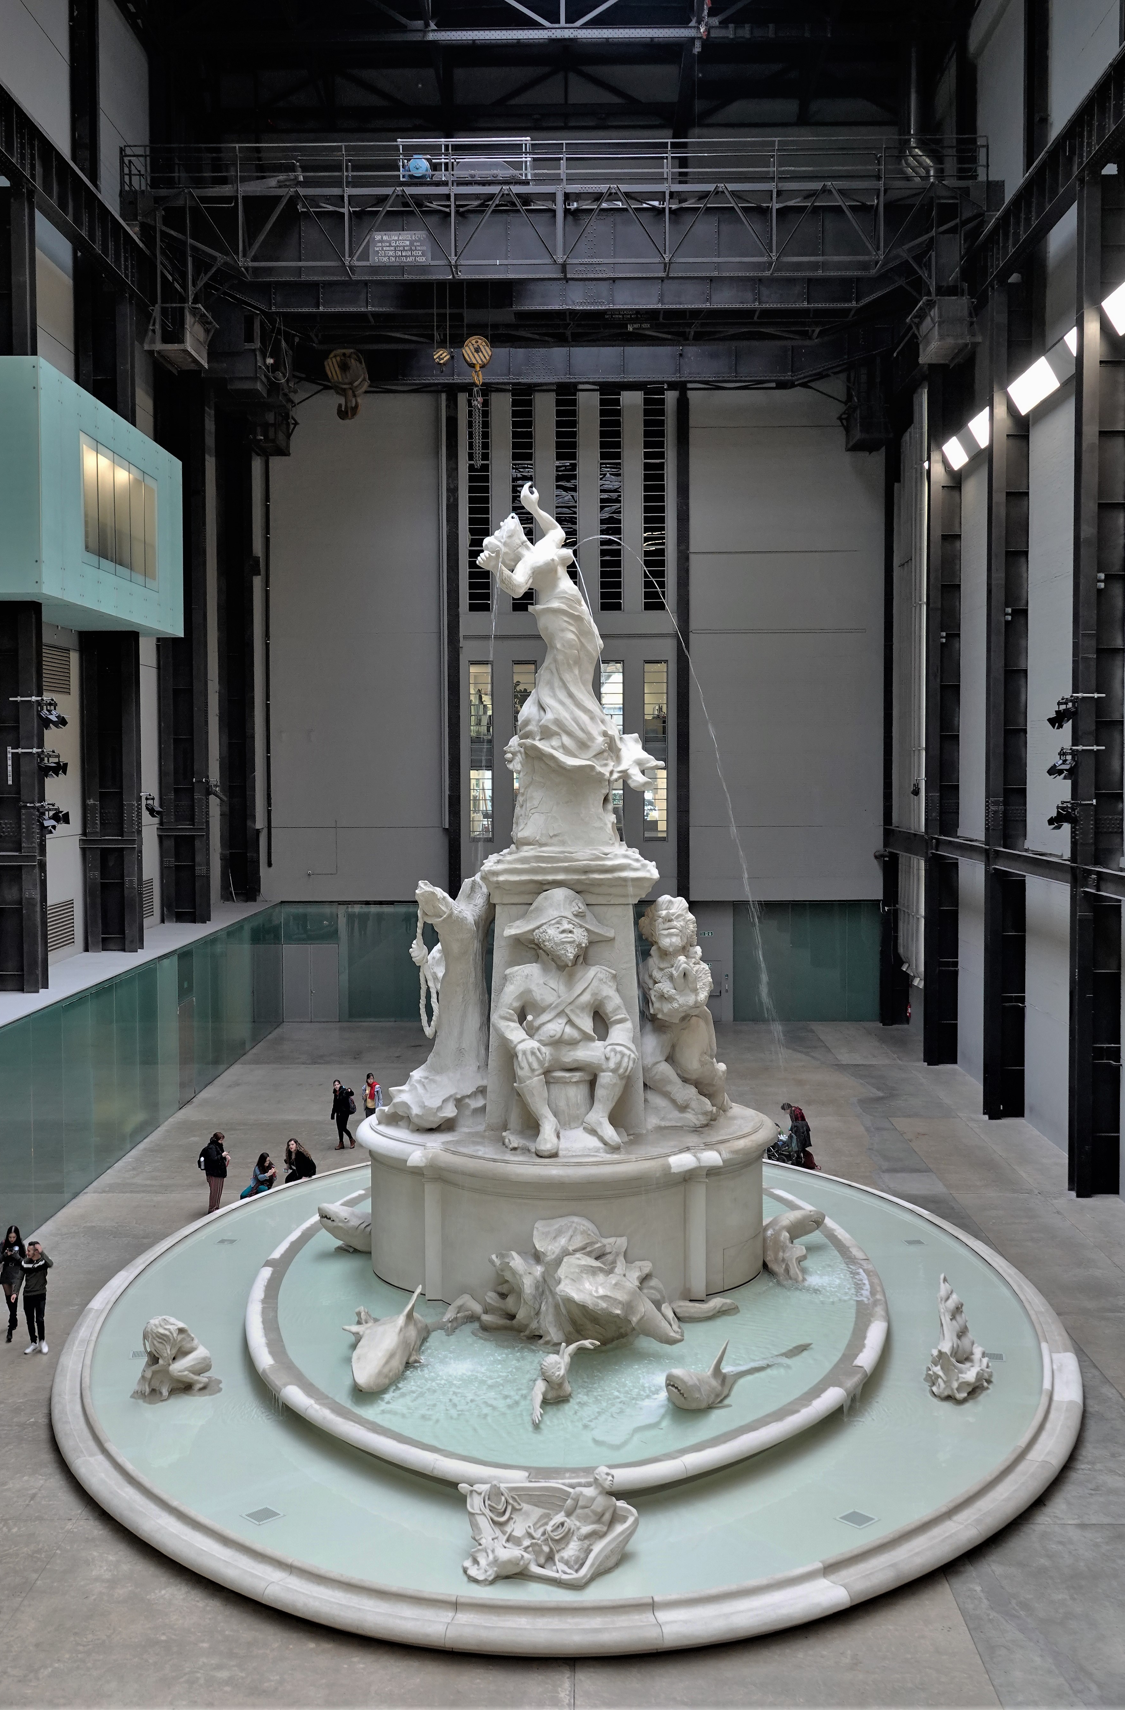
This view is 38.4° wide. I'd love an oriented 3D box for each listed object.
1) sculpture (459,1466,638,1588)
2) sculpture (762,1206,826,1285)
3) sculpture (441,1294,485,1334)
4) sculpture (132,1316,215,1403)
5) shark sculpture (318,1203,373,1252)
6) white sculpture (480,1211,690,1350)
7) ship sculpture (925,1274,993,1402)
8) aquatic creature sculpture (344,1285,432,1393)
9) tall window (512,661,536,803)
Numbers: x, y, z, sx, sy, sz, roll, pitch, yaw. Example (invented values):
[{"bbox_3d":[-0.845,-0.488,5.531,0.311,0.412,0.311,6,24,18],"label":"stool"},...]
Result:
[{"bbox_3d":[-0.154,7.118,17.504,1.850,0.950,1.400,0,3,4],"label":"sculpture"},{"bbox_3d":[3.830,6.348,26.417,1.100,0.950,1.000,1,3,18],"label":"sculpture"},{"bbox_3d":[-1.476,6.731,24.014,0.550,0.460,0.600,2,4,38],"label":"sculpture"},{"bbox_3d":[-5.354,6.847,22.175,1.000,1.050,0.750,-2,3,-30],"label":"sculpture"},{"bbox_3d":[-3.551,6.364,27.731,1.400,0.850,0.800,-1,3,-17],"label":"shark sculpture"},{"bbox_3d":[0.286,6.170,23.657,2.900,1.580,1.350,0,3,1],"label":"white sculpture"},{"bbox_3d":[5.404,6.531,22.047,0.880,1.600,0.850,0,3,1],"label":"ship sculpture"},{"bbox_3d":[-2.431,6.549,22.416,1.050,0.980,2.150,0,3,11],"label":"aquatic creature sculpture"},{"bbox_3d":[-1.312,-3.586,55.915,0.840,6.260,0.200,0,3,1],"label":"tall window"}]

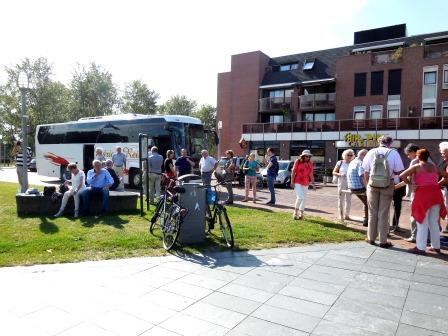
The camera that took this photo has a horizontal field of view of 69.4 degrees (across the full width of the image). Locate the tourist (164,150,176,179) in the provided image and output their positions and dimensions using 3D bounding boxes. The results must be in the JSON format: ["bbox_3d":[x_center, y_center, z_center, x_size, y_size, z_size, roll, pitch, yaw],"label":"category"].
[{"bbox_3d":[-1.621,0.274,9.800,0.380,1.630,0.460,4,5,45],"label":"tourist"}]

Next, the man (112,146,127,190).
[{"bbox_3d":[-3.862,0.083,11.900,0.560,1.750,0.360,0,3,-6],"label":"man"}]

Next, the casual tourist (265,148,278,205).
[{"bbox_3d":[1.510,0.281,10.171,0.450,1.760,0.500,1,2,-6],"label":"casual tourist"}]

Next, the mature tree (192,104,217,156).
[{"bbox_3d":[-2.987,-5.421,56.333,5.400,10.300,5.400,1,2,0],"label":"mature tree"}]

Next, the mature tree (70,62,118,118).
[{"bbox_3d":[-12.340,-4.720,30.833,5.000,10.300,5.000,0,2,-30],"label":"mature tree"}]

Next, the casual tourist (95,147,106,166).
[{"bbox_3d":[-4.477,0.082,11.700,0.500,1.650,0.360,1,3,18],"label":"casual tourist"}]

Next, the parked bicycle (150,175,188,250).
[{"bbox_3d":[-0.986,0.732,5.671,0.550,1.100,1.750,11,-2,-21],"label":"parked bicycle"}]

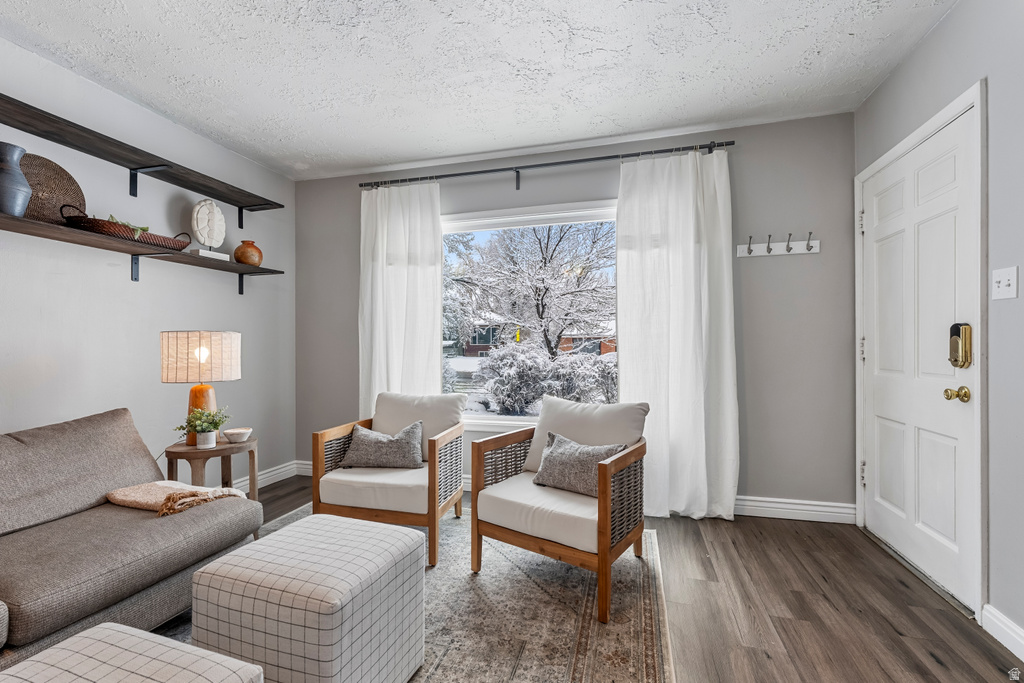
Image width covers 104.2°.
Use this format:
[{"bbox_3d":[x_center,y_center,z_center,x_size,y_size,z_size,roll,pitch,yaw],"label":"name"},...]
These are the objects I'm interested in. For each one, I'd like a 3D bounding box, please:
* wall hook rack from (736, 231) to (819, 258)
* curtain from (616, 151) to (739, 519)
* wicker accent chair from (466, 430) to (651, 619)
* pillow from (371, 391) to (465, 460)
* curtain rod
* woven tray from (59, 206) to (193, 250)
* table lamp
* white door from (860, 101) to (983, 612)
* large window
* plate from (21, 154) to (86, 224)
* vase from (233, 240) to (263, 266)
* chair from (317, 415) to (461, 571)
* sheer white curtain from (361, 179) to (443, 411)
[{"bbox_3d":[1.681,-0.605,2.498,0.460,0.120,0.060,0,0,14],"label":"wall hook rack"},{"bbox_3d":[1.060,-0.037,2.567,0.720,2.320,0.140,0,0,14],"label":"curtain"},{"bbox_3d":[0.264,0.784,2.013,0.665,0.630,0.670,0,0,31],"label":"wicker accent chair"},{"bbox_3d":[-0.590,0.525,2.482,0.570,0.450,0.170,0,-25,6],"label":"pillow"},{"bbox_3d":[0.106,-1.155,2.784,2.600,0.130,0.100,0,0,14],"label":"curtain rod"},{"bbox_3d":[-1.956,-0.552,2.049,0.260,0.115,0.480,0,0,15],"label":"woven tray"},{"bbox_3d":[-1.879,0.281,2.420,0.390,0.684,0.390,0,0,14],"label":"table lamp"},{"bbox_3d":[1.985,0.072,1.980,0.050,2.040,0.800,0,0,16],"label":"white door"},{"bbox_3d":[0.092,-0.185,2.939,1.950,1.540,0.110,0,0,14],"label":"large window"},{"bbox_3d":[-2.175,-0.684,1.850,0.035,0.355,0.355,-6,-1,12],"label":"plate"},{"bbox_3d":[-1.848,-0.608,2.792,0.170,0.186,0.170,0,0,14],"label":"vase"},{"bbox_3d":[-0.660,0.773,2.355,0.700,0.710,0.610,0,0,12],"label":"chair"},{"bbox_3d":[-0.859,-0.027,3.046,0.700,2.300,0.130,0,0,14],"label":"sheer white curtain"}]

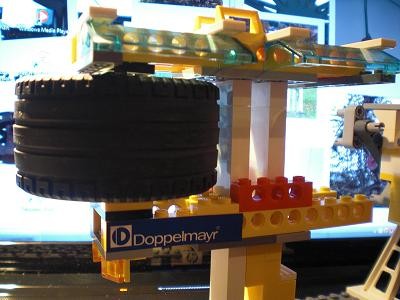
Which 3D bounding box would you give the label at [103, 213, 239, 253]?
[{"bbox_3d":[-0.007,0.028,0.148,0.049,0.010,0.001,0,6,-24],"label":"label"}]

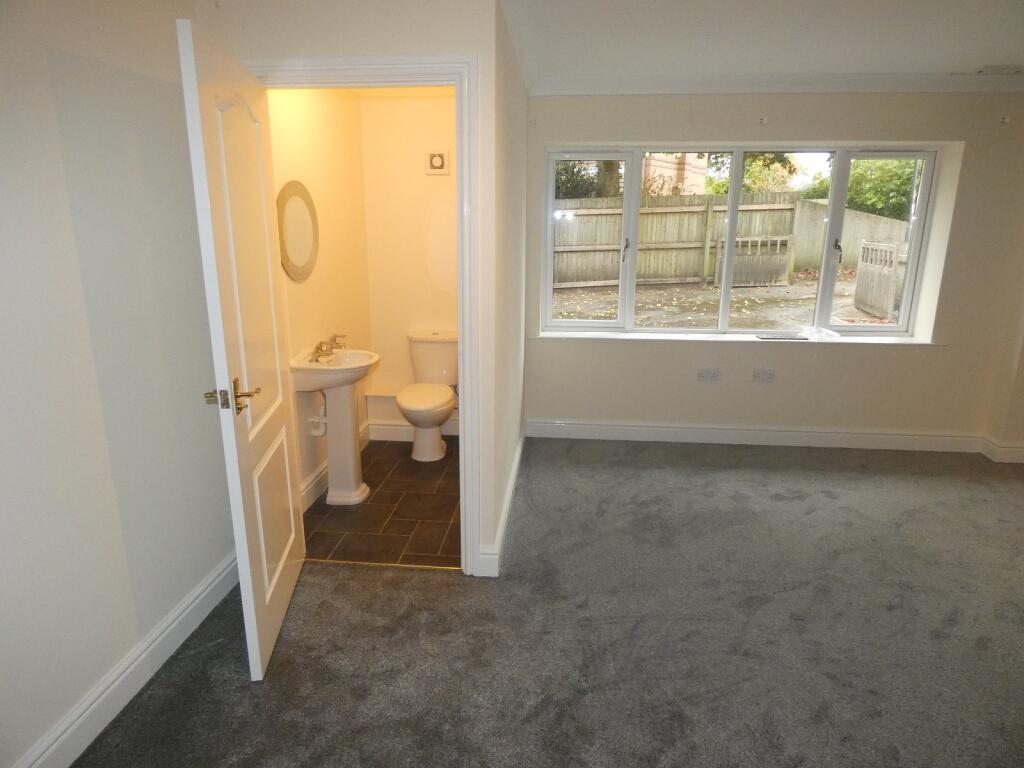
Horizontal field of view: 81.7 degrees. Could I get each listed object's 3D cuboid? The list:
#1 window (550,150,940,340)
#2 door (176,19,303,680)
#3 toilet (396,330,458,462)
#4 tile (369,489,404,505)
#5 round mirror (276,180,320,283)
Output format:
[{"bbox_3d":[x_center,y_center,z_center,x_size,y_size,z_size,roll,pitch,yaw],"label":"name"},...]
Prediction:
[{"bbox_3d":[1.573,-1.018,4.300,2.675,1.300,0.080,2,14,4],"label":"window"},{"bbox_3d":[-0.910,-0.058,2.115,0.040,1.981,0.765,-2,14,-9],"label":"door"},{"bbox_3d":[-0.557,0.092,4.026,0.400,0.785,0.710,2,14,4],"label":"toilet"},{"bbox_3d":[-0.718,0.657,3.399,0.166,0.010,0.166,2,14,4],"label":"tile"},{"bbox_3d":[-1.101,-0.783,3.049,0.025,0.500,0.500,2,14,4],"label":"round mirror"}]

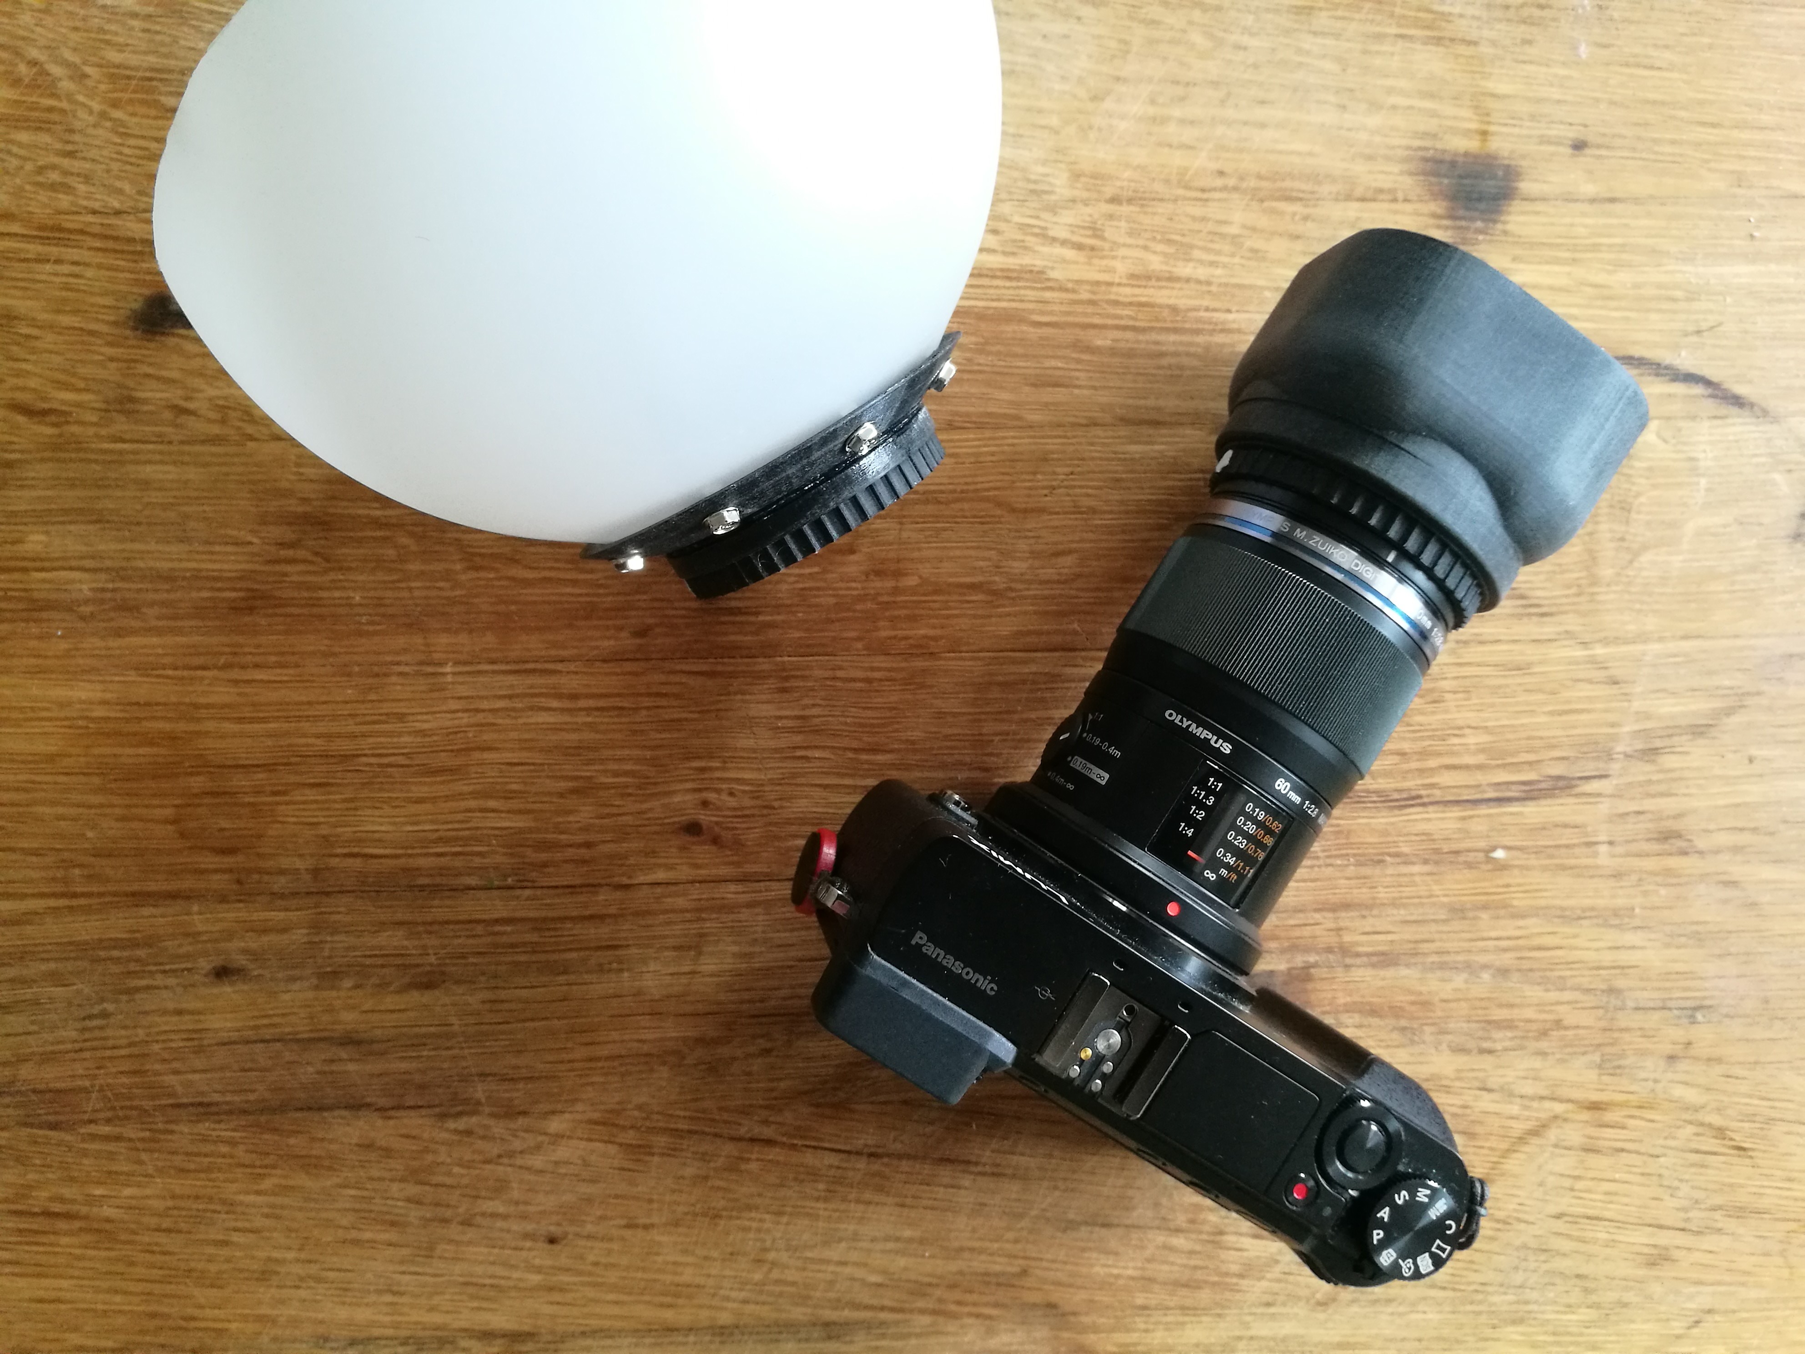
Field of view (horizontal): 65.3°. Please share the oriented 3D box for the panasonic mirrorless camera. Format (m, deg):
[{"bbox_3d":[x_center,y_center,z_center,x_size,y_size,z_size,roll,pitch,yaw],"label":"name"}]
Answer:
[{"bbox_3d":[0.071,0.014,0.266,0.129,0.072,0.169,33,89,-9],"label":"panasonic mirrorless camera"}]

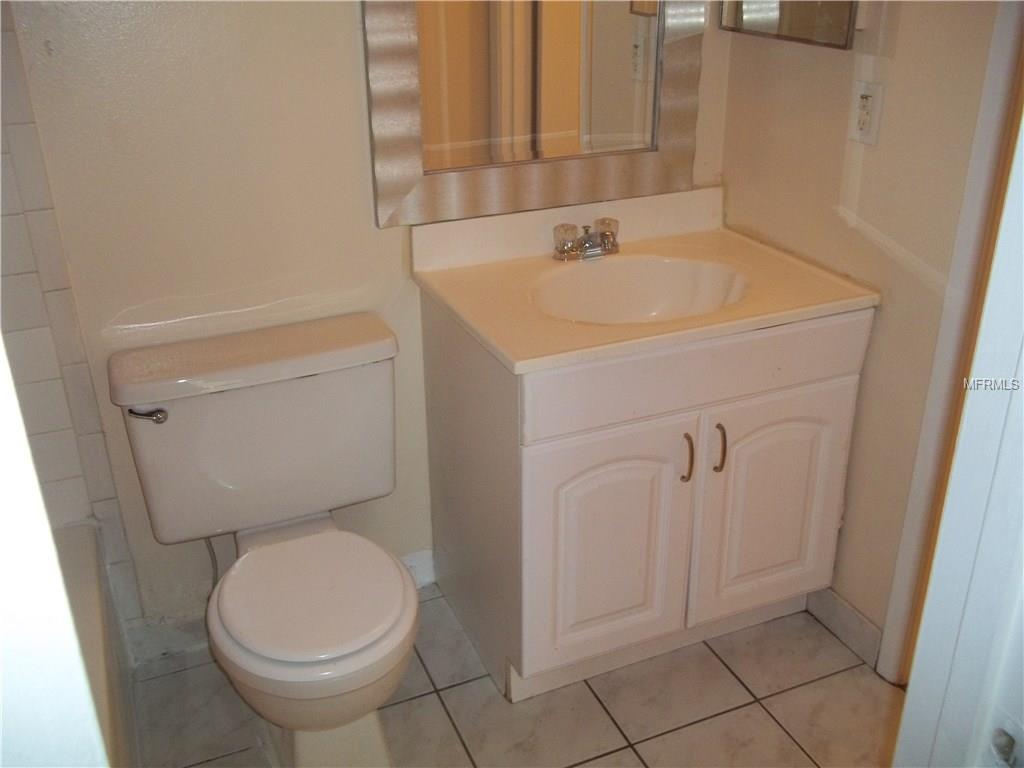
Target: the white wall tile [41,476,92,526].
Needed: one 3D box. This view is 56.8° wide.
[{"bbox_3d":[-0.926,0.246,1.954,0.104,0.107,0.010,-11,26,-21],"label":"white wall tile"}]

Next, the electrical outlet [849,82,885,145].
[{"bbox_3d":[0.680,-0.522,1.827,0.010,0.115,0.074,-11,26,-21],"label":"electrical outlet"}]

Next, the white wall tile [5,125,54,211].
[{"bbox_3d":[-0.865,-0.388,1.699,0.051,0.152,0.010,-11,26,-21],"label":"white wall tile"}]

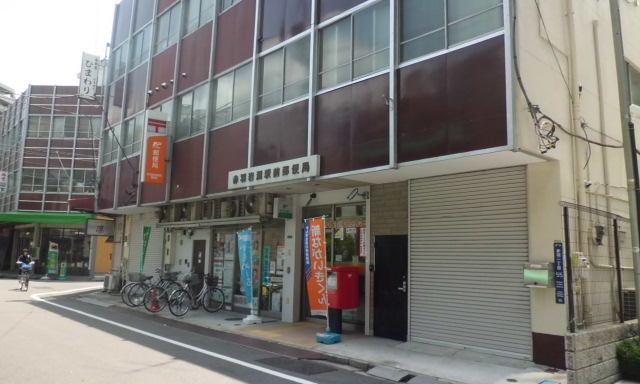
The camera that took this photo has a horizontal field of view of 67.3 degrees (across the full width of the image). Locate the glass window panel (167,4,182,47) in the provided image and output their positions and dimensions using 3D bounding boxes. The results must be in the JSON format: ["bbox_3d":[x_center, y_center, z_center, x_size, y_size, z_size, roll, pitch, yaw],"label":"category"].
[{"bbox_3d":[-4.736,-5.524,15.788,0.060,1.393,0.960,9,-11,-42],"label":"glass window panel"}]

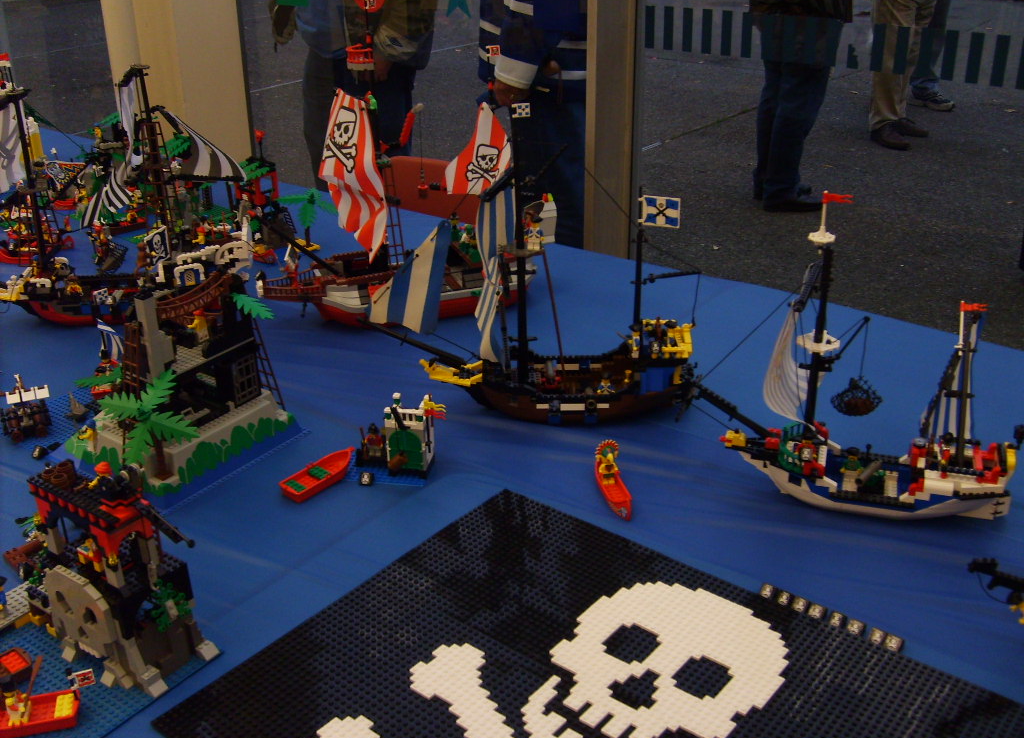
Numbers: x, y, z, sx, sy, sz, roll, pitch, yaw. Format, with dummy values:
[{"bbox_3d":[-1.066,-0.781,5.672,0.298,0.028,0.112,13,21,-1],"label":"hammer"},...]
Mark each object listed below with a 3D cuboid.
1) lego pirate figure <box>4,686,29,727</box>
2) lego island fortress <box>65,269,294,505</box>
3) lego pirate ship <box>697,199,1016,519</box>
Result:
[{"bbox_3d":[-0.432,0.295,0.897,0.026,0.046,0.028,11,28,22],"label":"lego pirate figure"},{"bbox_3d":[-0.448,0.001,1.341,0.256,0.214,0.256,16,30,30],"label":"lego island fortress"},{"bbox_3d":[0.386,-0.006,1.140,0.380,0.386,0.160,8,27,17],"label":"lego pirate ship"}]

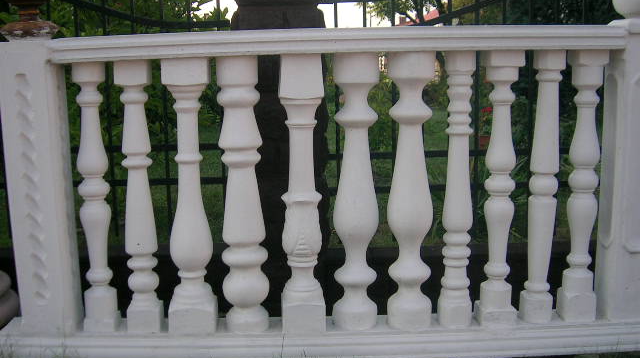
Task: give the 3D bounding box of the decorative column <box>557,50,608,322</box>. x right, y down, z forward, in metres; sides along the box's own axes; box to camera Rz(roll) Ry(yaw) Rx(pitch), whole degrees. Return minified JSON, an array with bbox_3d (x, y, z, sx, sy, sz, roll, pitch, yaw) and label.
[{"bbox_3d":[0.677,0.022,1.900,0.085,0.700,0.085,-1,10,0],"label":"decorative column"}]

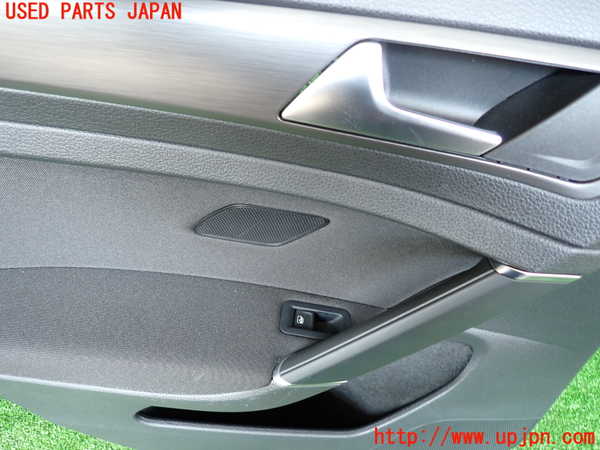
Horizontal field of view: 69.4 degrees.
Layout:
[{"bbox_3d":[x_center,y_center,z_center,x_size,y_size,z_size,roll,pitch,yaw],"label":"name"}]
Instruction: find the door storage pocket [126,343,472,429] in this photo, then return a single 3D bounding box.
[{"bbox_3d":[0.004,0.174,0.480,0.360,0.085,0.055,2,30,-1],"label":"door storage pocket"}]

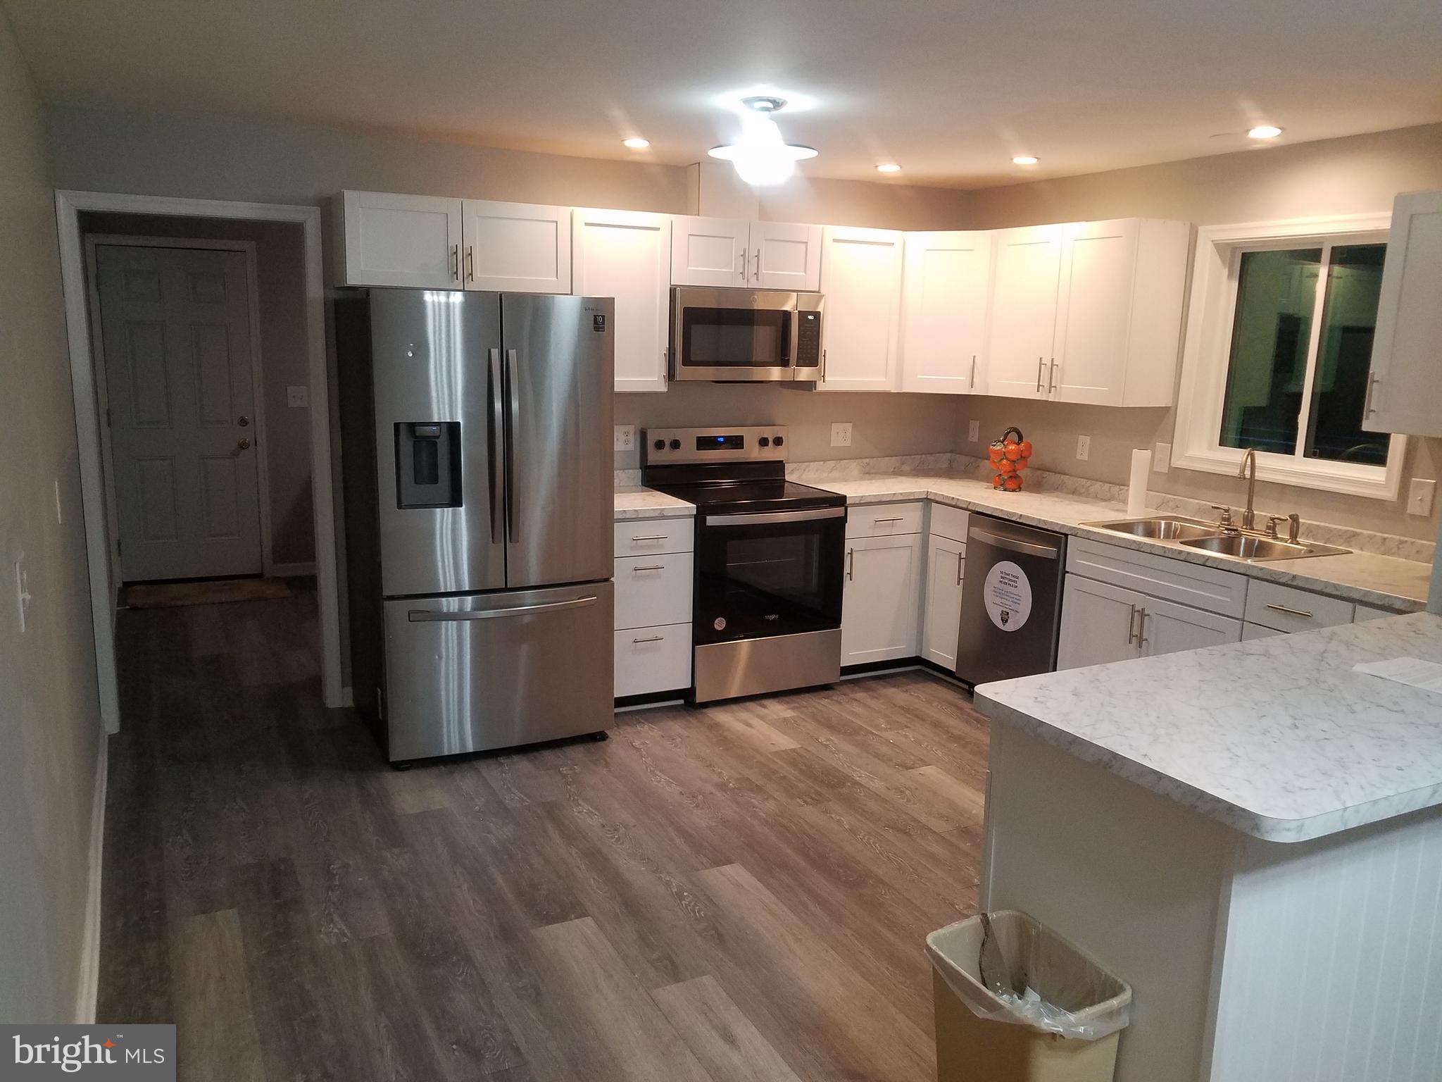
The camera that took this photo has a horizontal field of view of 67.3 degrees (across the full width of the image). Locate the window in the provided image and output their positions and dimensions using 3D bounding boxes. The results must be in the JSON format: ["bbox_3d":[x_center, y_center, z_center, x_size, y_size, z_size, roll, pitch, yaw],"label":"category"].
[{"bbox_3d":[2.232,-0.731,4.216,0.100,1.012,0.981,-4,12,-27],"label":"window"}]

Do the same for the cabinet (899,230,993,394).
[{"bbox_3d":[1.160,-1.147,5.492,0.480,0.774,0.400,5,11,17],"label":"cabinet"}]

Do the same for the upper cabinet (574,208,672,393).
[{"bbox_3d":[-0.495,-1.057,4.839,0.452,0.774,0.313,-4,12,-27],"label":"upper cabinet"}]

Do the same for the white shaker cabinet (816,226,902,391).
[{"bbox_3d":[0.608,-1.132,5.348,0.465,0.765,0.320,-4,12,-26],"label":"white shaker cabinet"}]

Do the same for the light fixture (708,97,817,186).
[{"bbox_3d":[0.138,-1.297,3.540,0.354,0.268,0.354,1,11,0],"label":"light fixture"}]

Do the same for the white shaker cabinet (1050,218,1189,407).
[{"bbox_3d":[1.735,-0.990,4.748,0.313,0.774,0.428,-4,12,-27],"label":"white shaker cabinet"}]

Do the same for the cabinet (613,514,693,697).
[{"bbox_3d":[-0.455,0.239,4.914,0.450,0.810,0.630,-4,12,-26],"label":"cabinet"}]

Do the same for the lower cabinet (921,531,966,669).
[{"bbox_3d":[1.329,0.274,5.345,0.590,0.640,0.295,-4,12,-27],"label":"lower cabinet"}]

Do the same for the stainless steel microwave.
[{"bbox_3d":[0.069,-0.960,5.073,0.757,0.410,0.390,-4,12,-26],"label":"stainless steel microwave"}]

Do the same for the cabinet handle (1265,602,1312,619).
[{"bbox_3d":[1.845,0.227,3.501,0.035,0.013,0.160,-4,12,-26],"label":"cabinet handle"}]

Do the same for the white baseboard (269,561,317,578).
[{"bbox_3d":[-2.828,0.184,7.218,0.315,0.085,0.015,-4,12,-27],"label":"white baseboard"}]

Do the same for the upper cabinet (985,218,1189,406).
[{"bbox_3d":[1.636,-1.029,4.938,0.313,0.774,0.863,-4,12,-27],"label":"upper cabinet"}]

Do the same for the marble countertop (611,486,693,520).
[{"bbox_3d":[-0.442,-0.175,4.851,0.434,0.042,0.636,-4,12,-27],"label":"marble countertop"}]

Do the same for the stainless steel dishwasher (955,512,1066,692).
[{"bbox_3d":[1.529,0.315,4.932,0.610,0.845,0.608,-4,12,-27],"label":"stainless steel dishwasher"}]

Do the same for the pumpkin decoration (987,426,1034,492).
[{"bbox_3d":[1.414,-0.399,5.292,0.212,0.302,0.190,4,11,14],"label":"pumpkin decoration"}]

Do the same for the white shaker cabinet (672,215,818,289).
[{"bbox_3d":[0.063,-1.321,5.033,0.762,0.300,0.320,-4,12,-26],"label":"white shaker cabinet"}]

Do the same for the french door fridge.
[{"bbox_3d":[-0.996,-0.096,4.413,0.900,1.760,0.865,-4,12,-27],"label":"french door fridge"}]

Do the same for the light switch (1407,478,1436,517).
[{"bbox_3d":[2.418,-0.150,3.737,0.014,0.122,0.081,-4,12,-26],"label":"light switch"}]

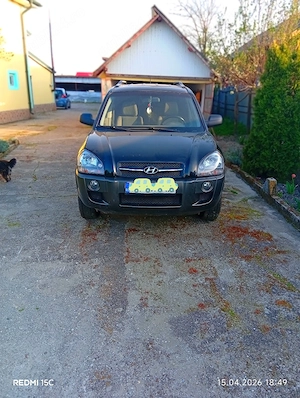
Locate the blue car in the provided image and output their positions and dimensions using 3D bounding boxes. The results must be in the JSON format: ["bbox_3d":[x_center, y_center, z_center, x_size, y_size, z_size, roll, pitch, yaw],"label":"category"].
[{"bbox_3d":[-7.124,-7.751,23.049,1.720,1.490,4.000,-2,20,-9],"label":"blue car"}]

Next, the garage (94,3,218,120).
[{"bbox_3d":[0.275,-5.711,13.995,4.667,4.333,6.200,2,20,1],"label":"garage"}]

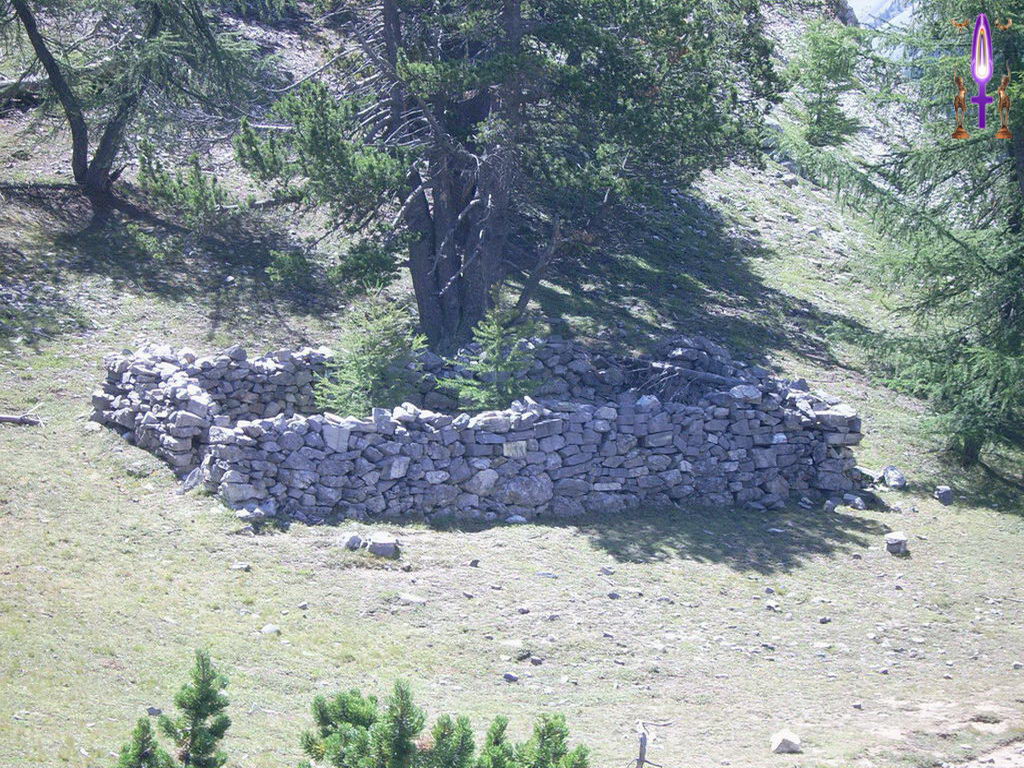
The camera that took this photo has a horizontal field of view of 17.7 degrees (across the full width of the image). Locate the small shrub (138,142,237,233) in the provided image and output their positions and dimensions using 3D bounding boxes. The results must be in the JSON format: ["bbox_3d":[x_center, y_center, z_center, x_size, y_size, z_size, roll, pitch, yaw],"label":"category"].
[{"bbox_3d":[-5.517,-3.334,56.000,1.700,1.450,1.400,0,8,0],"label":"small shrub"}]

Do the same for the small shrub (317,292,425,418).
[{"bbox_3d":[-1.870,-0.099,43.400,1.480,2.150,1.450,0,8,0],"label":"small shrub"}]

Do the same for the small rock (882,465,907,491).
[{"bbox_3d":[4.869,1.190,41.800,0.300,0.300,0.280,0,8,0],"label":"small rock"}]

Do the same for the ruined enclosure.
[{"bbox_3d":[-0.720,0.428,43.750,9.000,1.400,6.600,-2,8,-12],"label":"ruined enclosure"}]

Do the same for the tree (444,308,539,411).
[{"bbox_3d":[-0.271,-0.020,43.400,1.240,1.900,1.200,0,8,0],"label":"tree"}]

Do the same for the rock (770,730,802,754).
[{"bbox_3d":[2.591,3.385,31.000,0.290,0.190,0.250,0,8,0],"label":"rock"}]

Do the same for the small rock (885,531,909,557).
[{"bbox_3d":[4.520,1.870,38.500,0.290,0.250,0.270,0,8,0],"label":"small rock"}]

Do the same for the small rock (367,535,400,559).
[{"bbox_3d":[-1.507,1.905,38.500,0.380,0.240,0.320,0,8,0],"label":"small rock"}]

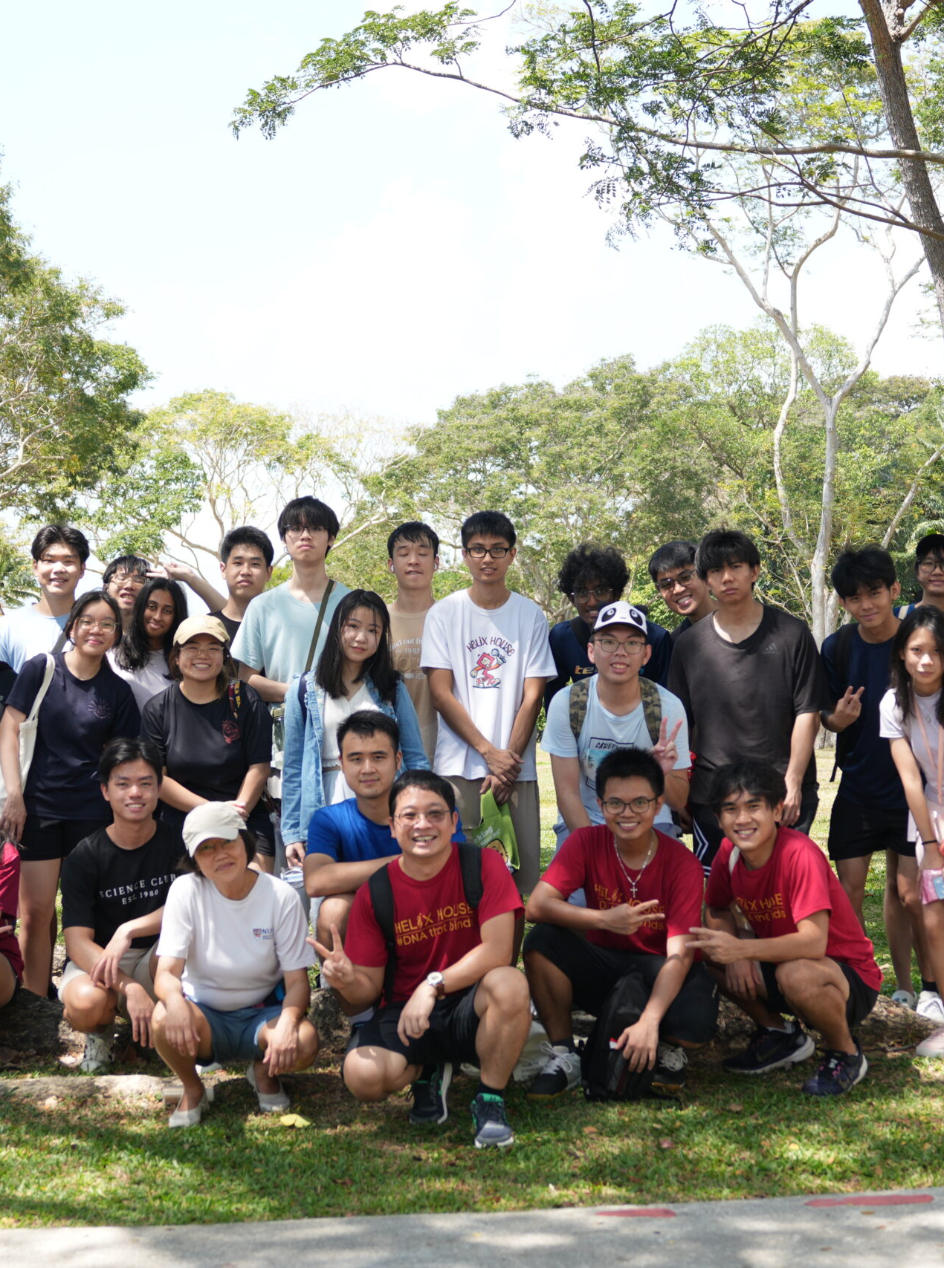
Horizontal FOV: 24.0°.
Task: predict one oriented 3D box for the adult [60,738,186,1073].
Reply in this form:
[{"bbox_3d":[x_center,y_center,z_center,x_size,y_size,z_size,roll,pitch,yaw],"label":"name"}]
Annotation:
[{"bbox_3d":[-1.085,0.820,6.882,0.460,1.000,0.680,-1,-2,-14],"label":"adult"}]

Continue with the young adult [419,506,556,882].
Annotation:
[{"bbox_3d":[0.058,0.470,7.468,0.470,1.780,0.320,-2,-2,0],"label":"young adult"}]

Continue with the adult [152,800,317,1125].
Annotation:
[{"bbox_3d":[-0.685,0.934,6.450,0.500,0.885,0.660,-1,-2,-5],"label":"adult"}]

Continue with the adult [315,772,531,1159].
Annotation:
[{"bbox_3d":[-0.148,0.862,6.062,0.600,0.980,0.750,-1,-2,-2],"label":"adult"}]

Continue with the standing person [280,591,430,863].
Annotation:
[{"bbox_3d":[-0.382,0.637,7.172,0.470,1.560,0.330,-2,-2,2],"label":"standing person"}]

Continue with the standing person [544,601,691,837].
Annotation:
[{"bbox_3d":[0.457,0.625,6.923,0.500,1.460,0.520,-2,-2,9],"label":"standing person"}]

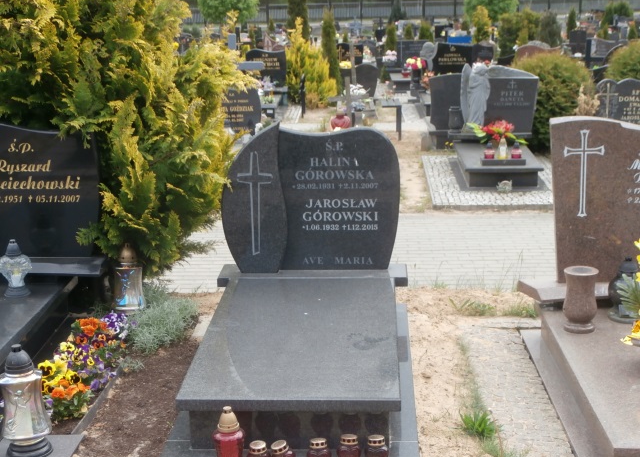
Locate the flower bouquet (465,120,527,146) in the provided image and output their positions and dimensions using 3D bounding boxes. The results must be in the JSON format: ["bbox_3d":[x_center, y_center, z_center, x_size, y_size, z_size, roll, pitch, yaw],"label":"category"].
[{"bbox_3d":[1.674,-0.887,9.958,0.570,0.290,0.380,-1,12,4],"label":"flower bouquet"}]

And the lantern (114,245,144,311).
[{"bbox_3d":[-1.152,0.301,6.350,0.187,0.405,0.187,0,12,3],"label":"lantern"}]

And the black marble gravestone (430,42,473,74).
[{"bbox_3d":[2.171,-2.737,17.265,0.670,0.630,0.120,-1,12,4],"label":"black marble gravestone"}]

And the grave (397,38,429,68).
[{"bbox_3d":[2.201,-4.032,24.400,0.840,0.650,0.120,0,12,3],"label":"grave"}]

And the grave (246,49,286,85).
[{"bbox_3d":[-0.885,-2.648,17.466,0.670,0.610,0.120,-1,12,4],"label":"grave"}]

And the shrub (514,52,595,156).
[{"bbox_3d":[3.128,-1.699,14.200,1.140,1.270,1.140,0,12,3],"label":"shrub"}]

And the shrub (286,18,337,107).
[{"bbox_3d":[-0.142,-2.785,17.546,0.840,1.430,0.800,-1,12,4],"label":"shrub"}]

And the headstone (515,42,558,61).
[{"bbox_3d":[3.583,-2.683,17.245,0.730,0.630,0.130,-1,12,4],"label":"headstone"}]

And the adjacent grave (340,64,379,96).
[{"bbox_3d":[0.739,-2.759,19.700,0.700,0.640,0.130,0,12,3],"label":"adjacent grave"}]

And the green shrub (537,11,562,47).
[{"bbox_3d":[7.426,-6.360,34.000,0.800,1.380,0.800,0,12,3],"label":"green shrub"}]

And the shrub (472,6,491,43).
[{"bbox_3d":[4.349,-5.229,28.332,0.520,1.470,0.520,-1,12,4],"label":"shrub"}]

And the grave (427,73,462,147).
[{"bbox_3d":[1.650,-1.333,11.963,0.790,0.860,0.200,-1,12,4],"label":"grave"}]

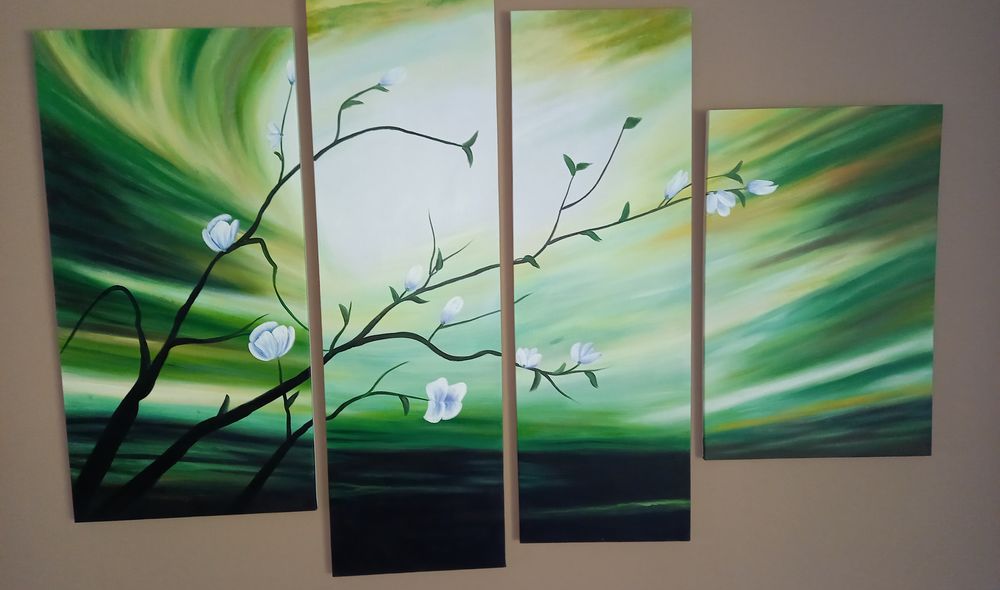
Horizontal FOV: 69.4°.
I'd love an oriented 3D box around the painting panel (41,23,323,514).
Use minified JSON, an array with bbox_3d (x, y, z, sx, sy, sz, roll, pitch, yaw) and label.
[{"bbox_3d":[-0.524,-0.025,1.194,0.400,0.800,0.019,-1,6,-3],"label":"painting panel"}]

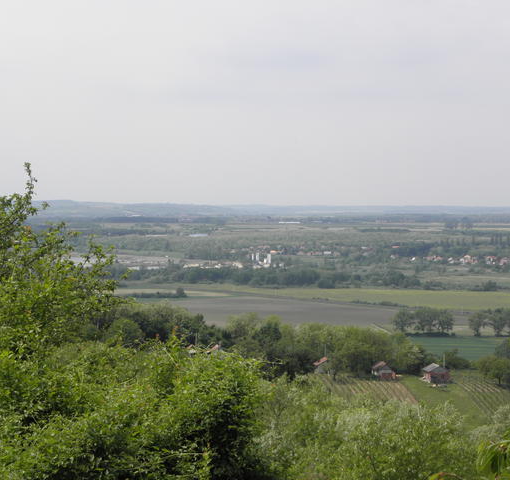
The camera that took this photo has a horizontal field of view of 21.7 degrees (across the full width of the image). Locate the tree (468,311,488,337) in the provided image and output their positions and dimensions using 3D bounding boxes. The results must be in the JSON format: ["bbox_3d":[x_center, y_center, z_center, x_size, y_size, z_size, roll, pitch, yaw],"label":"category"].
[{"bbox_3d":[106.135,39.831,635.000,9.800,12.200,9.800,0,2,0],"label":"tree"}]

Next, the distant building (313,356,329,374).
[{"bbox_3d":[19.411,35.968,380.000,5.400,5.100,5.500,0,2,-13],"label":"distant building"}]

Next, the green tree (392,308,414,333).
[{"bbox_3d":[72.021,39.307,650.000,10.500,12.000,10.500,0,2,0],"label":"green tree"}]

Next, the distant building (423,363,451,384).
[{"bbox_3d":[50.257,36.905,368.000,6.600,5.500,6.000,0,2,-13],"label":"distant building"}]

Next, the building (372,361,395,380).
[{"bbox_3d":[36.824,37.395,380.000,6.200,5.400,6.000,0,2,-12],"label":"building"}]

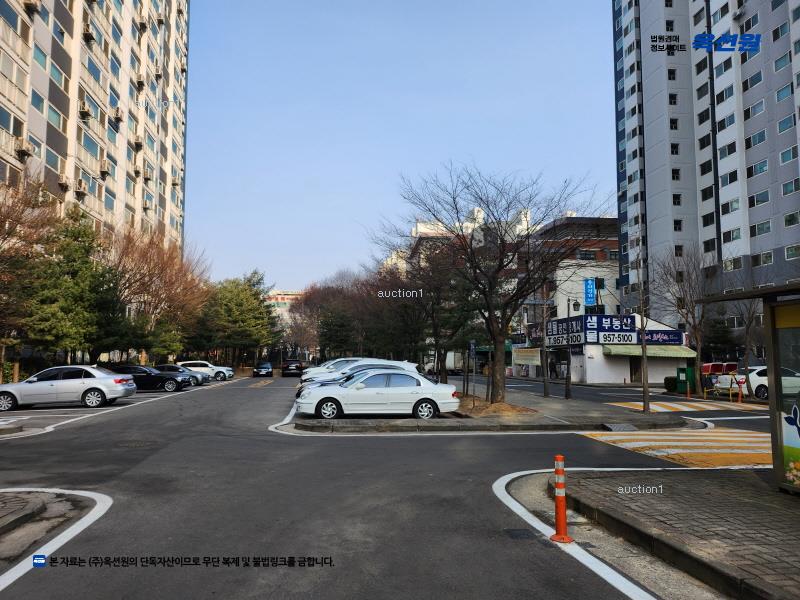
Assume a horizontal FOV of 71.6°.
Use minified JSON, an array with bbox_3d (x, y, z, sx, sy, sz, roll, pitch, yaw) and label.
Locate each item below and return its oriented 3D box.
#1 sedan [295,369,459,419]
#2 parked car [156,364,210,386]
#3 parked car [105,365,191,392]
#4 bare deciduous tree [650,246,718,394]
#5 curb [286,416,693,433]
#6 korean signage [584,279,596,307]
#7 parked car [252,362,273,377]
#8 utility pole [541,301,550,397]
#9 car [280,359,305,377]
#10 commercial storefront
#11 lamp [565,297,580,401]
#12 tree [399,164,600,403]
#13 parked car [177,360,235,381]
[{"bbox_3d":[-0.664,2.761,16.222,4.740,1.430,1.820,0,-6,-3],"label":"sedan"},{"bbox_3d":[-14.800,4.789,35.898,4.650,1.460,1.830,1,-6,-7],"label":"parked car"},{"bbox_3d":[-13.856,4.224,30.246,4.900,1.450,1.870,1,-5,-9],"label":"parked car"},{"bbox_3d":[13.763,0.924,26.646,3.400,7.100,3.400,0,-6,0],"label":"bare deciduous tree"},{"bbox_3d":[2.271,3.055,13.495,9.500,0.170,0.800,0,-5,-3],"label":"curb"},{"bbox_3d":[14.424,-0.568,42.000,0.850,2.020,0.200,0,-5,-2],"label":"korean signage"},{"bbox_3d":[-13.367,6.820,55.108,1.820,1.450,4.550,1,-5,-8],"label":"parked car"},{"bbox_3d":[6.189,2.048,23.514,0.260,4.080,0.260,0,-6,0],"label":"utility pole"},{"bbox_3d":[-9.880,6.296,51.124,1.870,1.530,4.700,1,-6,-7],"label":"car"},{"bbox_3d":[15.700,3.645,40.741,7.500,4.650,7.200,1,-6,-6],"label":"commercial storefront"},{"bbox_3d":[6.941,1.965,22.423,0.560,4.080,0.300,1,-5,-9],"label":"lamp"},{"bbox_3d":[3.400,-0.600,19.200,6.800,8.200,6.600,0,-4,0],"label":"tree"},{"bbox_3d":[-15.634,5.624,44.366,4.680,1.670,1.860,1,-5,-9],"label":"parked car"}]

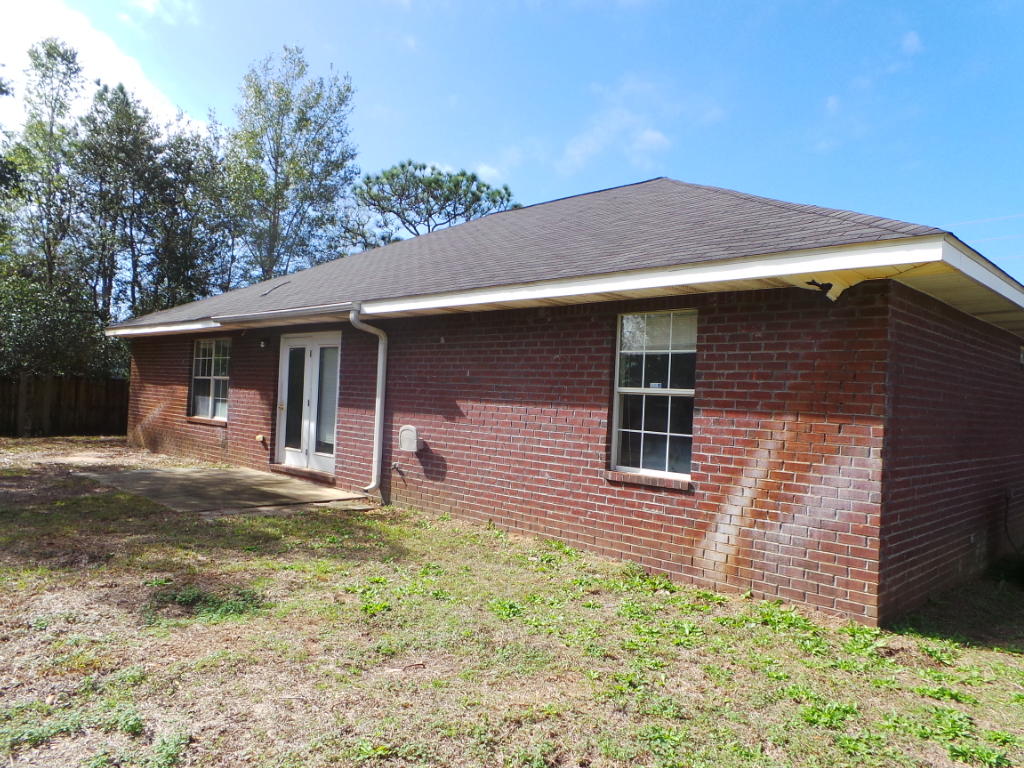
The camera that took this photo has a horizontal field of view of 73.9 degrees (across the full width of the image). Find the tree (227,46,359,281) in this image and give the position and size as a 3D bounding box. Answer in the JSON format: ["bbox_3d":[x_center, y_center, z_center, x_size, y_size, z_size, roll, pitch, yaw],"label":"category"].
[{"bbox_3d":[-9.681,-6.342,28.870,5.600,16.100,5.600,1,-1,43],"label":"tree"}]

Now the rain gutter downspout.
[{"bbox_3d":[-1.911,0.208,8.932,0.110,2.455,0.490,1,-1,43],"label":"rain gutter downspout"}]

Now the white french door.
[{"bbox_3d":[-3.116,0.276,10.561,1.910,2.085,0.140,1,-1,43],"label":"white french door"}]

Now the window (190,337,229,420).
[{"bbox_3d":[-5.650,-0.086,12.915,1.800,1.520,0.110,1,-1,43],"label":"window"}]

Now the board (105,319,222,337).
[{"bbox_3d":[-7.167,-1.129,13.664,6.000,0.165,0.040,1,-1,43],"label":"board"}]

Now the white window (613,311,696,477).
[{"bbox_3d":[1.355,0.097,6.394,0.905,1.530,0.110,1,-1,43],"label":"white window"}]

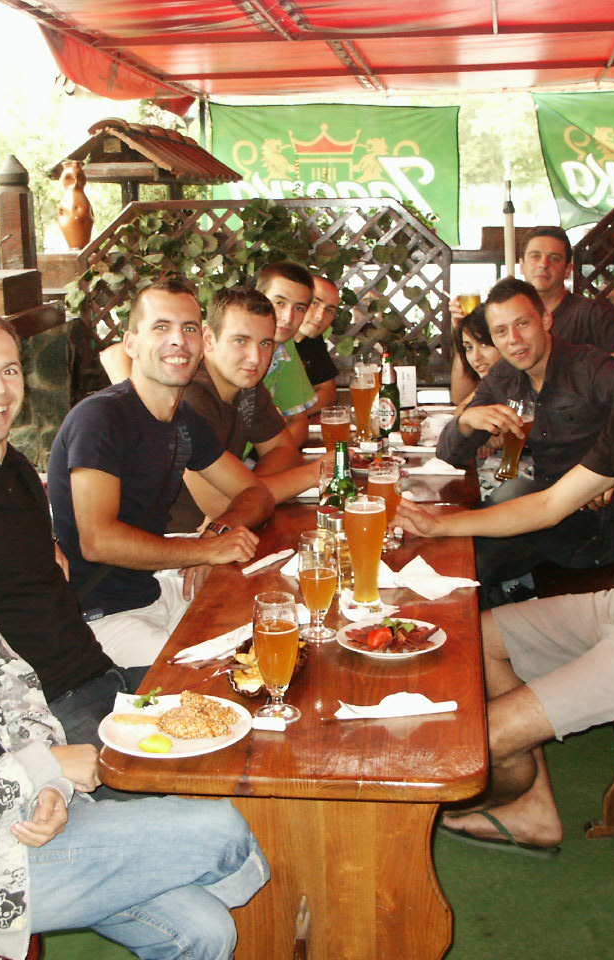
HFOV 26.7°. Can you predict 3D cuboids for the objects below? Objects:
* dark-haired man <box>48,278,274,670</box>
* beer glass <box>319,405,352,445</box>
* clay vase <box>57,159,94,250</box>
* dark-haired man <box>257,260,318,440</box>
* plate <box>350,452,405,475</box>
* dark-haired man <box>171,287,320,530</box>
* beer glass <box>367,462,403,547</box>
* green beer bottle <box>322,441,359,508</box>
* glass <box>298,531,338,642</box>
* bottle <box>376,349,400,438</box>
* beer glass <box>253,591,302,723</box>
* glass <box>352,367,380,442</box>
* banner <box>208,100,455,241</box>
[{"bbox_3d":[-0.296,0.244,2.990,0.780,1.350,0.550,8,16,33],"label":"dark-haired man"},{"bbox_3d":[0.084,-0.089,3.705,0.083,0.232,0.083,0,12,6],"label":"beer glass"},{"bbox_3d":[-1.151,-1.353,6.354,0.178,0.425,0.175,0,12,6],"label":"clay vase"},{"bbox_3d":[-0.090,0.000,4.053,0.750,1.340,0.520,6,15,27],"label":"dark-haired man"},{"bbox_3d":[0.201,-0.063,3.905,0.205,0.040,0.205,-1,13,0],"label":"plate"},{"bbox_3d":[-0.177,0.167,3.404,0.780,1.310,0.540,8,16,33],"label":"dark-haired man"},{"bbox_3d":[0.189,0.059,3.097,0.083,0.200,0.083,0,12,6],"label":"beer glass"},{"bbox_3d":[0.074,0.050,2.932,0.069,0.262,0.069,-1,13,0],"label":"green beer bottle"},{"bbox_3d":[0.021,0.197,2.450,0.073,0.193,0.073,-1,13,0],"label":"glass"},{"bbox_3d":[0.266,-0.269,4.148,0.068,0.270,0.068,-1,13,0],"label":"bottle"},{"bbox_3d":[-0.050,0.286,2.097,0.077,0.198,0.077,0,12,6],"label":"beer glass"},{"bbox_3d":[0.186,-0.239,4.206,0.083,0.222,0.083,-1,13,0],"label":"glass"},{"bbox_3d":[0.149,-1.652,7.000,1.360,0.770,0.030,0,13,3],"label":"banner"}]

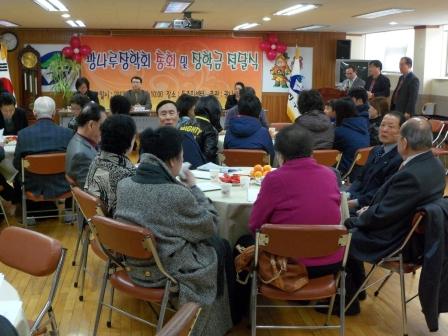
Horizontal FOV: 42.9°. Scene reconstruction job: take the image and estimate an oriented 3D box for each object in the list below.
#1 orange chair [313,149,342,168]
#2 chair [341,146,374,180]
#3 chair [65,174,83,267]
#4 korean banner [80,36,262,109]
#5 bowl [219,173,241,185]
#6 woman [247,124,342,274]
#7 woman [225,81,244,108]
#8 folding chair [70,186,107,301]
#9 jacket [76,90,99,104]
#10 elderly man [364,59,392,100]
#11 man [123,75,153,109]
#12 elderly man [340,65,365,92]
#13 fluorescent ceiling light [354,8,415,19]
[{"bbox_3d":[0.850,0.159,5.779,0.490,0.775,0.500,-3,11,-17],"label":"orange chair"},{"bbox_3d":[1.290,0.129,5.947,0.500,0.775,0.490,9,14,42],"label":"chair"},{"bbox_3d":[-0.920,0.416,4.339,0.520,0.800,0.470,-2,11,-10],"label":"chair"},{"bbox_3d":[-0.989,-1.864,11.403,3.570,1.460,0.030,-2,11,-9],"label":"korean banner"},{"bbox_3d":[0.052,0.078,4.220,0.190,0.075,0.190,0,10,0],"label":"bowl"},{"bbox_3d":[0.385,0.380,3.274,0.520,1.260,0.740,-1,11,-6],"label":"woman"},{"bbox_3d":[0.290,-0.929,10.400,0.500,1.280,0.680,-1,10,-3],"label":"woman"},{"bbox_3d":[-0.670,0.529,3.722,0.500,0.775,0.490,-7,12,-33],"label":"folding chair"},{"bbox_3d":[-2.420,-1.034,10.076,0.480,0.600,0.360,-2,10,-9],"label":"jacket"},{"bbox_3d":[2.531,-0.958,9.395,0.340,1.660,0.500,-10,14,-43],"label":"elderly man"},{"bbox_3d":[-1.530,-0.939,10.144,0.520,1.330,0.700,-2,10,-9],"label":"man"},{"bbox_3d":[2.210,-0.966,9.784,0.520,1.570,0.480,7,12,32],"label":"elderly man"},{"bbox_3d":[2.111,-2.050,7.577,0.310,0.070,1.340,-2,11,-9],"label":"fluorescent ceiling light"}]

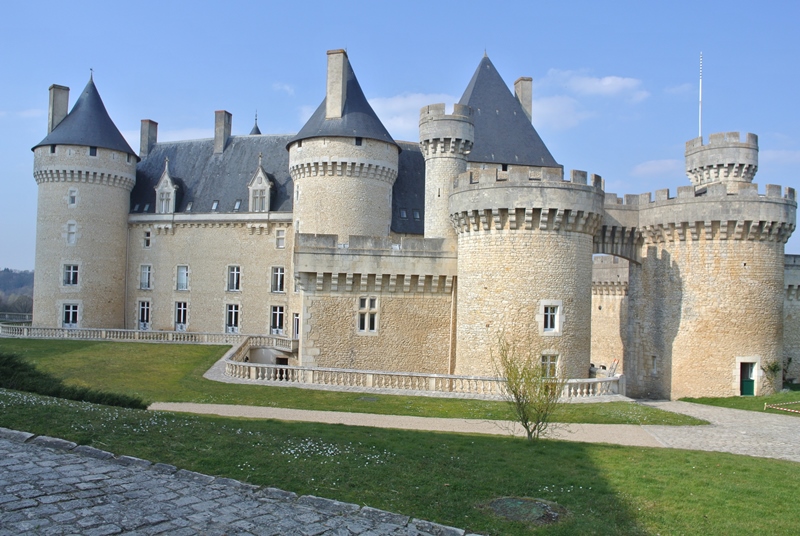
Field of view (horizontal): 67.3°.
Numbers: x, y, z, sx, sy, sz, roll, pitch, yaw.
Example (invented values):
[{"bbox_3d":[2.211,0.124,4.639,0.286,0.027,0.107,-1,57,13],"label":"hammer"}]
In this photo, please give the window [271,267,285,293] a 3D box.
[{"bbox_3d":[-12.175,1.172,59.940,1.434,2.475,0.300,1,-1,17],"label":"window"}]

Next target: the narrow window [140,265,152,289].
[{"bbox_3d":[-26.191,0.990,62.009,1.250,2.580,0.250,1,-2,17],"label":"narrow window"}]

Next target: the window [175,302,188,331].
[{"bbox_3d":[-23.040,5.184,63.188,1.509,3.137,0.300,1,-1,17],"label":"window"}]

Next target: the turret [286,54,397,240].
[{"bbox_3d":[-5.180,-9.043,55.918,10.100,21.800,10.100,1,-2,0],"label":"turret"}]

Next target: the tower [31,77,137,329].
[{"bbox_3d":[-33.514,-6.902,64.373,10.200,27.100,10.200,2,-2,-28],"label":"tower"}]

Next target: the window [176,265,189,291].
[{"bbox_3d":[-21.968,1.018,60.610,1.300,2.540,0.250,1,-2,17],"label":"window"}]

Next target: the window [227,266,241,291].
[{"bbox_3d":[-16.993,1.084,61.438,1.471,2.568,0.300,1,-1,17],"label":"window"}]

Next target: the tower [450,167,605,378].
[{"bbox_3d":[8.196,0.932,39.213,9.750,13.050,9.750,1,-2,0],"label":"tower"}]

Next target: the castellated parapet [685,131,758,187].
[{"bbox_3d":[23.045,-7.358,42.970,4.500,3.720,4.500,1,-2,28],"label":"castellated parapet"}]

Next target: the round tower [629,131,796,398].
[{"bbox_3d":[22.082,-0.537,42.569,10.000,17.600,9.900,1,-2,0],"label":"round tower"}]

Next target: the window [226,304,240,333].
[{"bbox_3d":[-17.099,5.217,61.343,1.492,3.005,0.300,1,-1,17],"label":"window"}]

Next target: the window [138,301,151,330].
[{"bbox_3d":[-27.467,5.227,64.560,1.381,3.173,0.300,1,-1,17],"label":"window"}]

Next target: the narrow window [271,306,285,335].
[{"bbox_3d":[-11.732,5.037,57.293,1.320,2.820,0.250,1,-2,17],"label":"narrow window"}]

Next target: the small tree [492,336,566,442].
[{"bbox_3d":[3.828,3.621,17.910,2.200,3.140,2.100,1,-2,0],"label":"small tree"}]

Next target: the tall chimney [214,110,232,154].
[{"bbox_3d":[-20.138,-15.303,68.631,1.255,4.813,1.600,1,-1,17],"label":"tall chimney"}]

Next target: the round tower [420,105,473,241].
[{"bbox_3d":[3.232,-5.966,39.433,3.620,8.450,3.620,1,-1,4],"label":"round tower"}]

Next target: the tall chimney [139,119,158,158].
[{"bbox_3d":[-28.224,-14.492,67.677,1.000,4.270,1.500,1,-2,17],"label":"tall chimney"}]

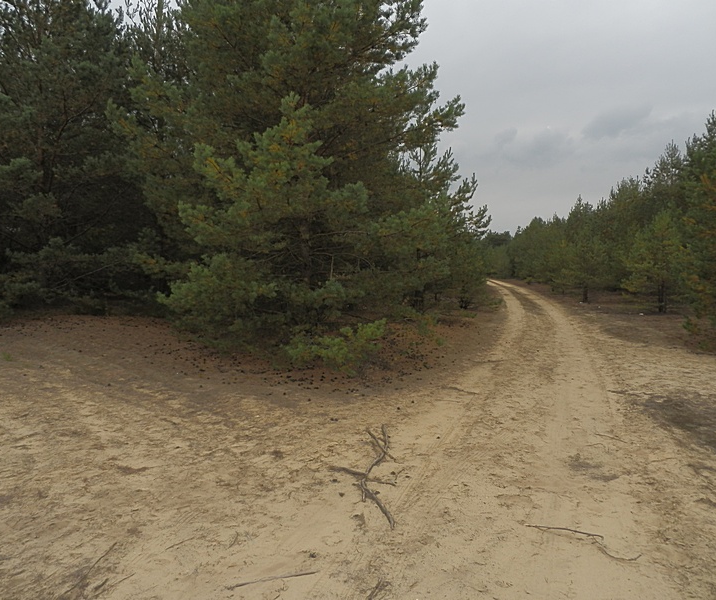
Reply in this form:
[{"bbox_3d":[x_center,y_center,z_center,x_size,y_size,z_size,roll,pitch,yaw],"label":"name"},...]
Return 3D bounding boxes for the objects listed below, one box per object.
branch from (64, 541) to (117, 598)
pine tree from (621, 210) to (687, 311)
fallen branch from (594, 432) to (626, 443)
[{"bbox_3d":[-1.392,1.415,2.942,0.045,0.030,0.509,0,3,4],"label":"branch"},{"bbox_3d":[10.556,-1.404,19.648,2.315,3.704,2.315,0,3,0],"label":"pine tree"},{"bbox_3d":[2.367,1.287,5.178,0.050,0.025,0.310,-2,4,-34],"label":"fallen branch"}]

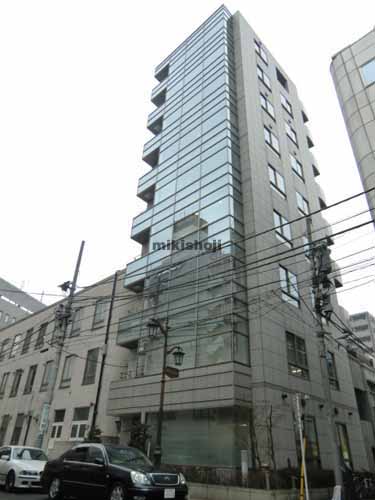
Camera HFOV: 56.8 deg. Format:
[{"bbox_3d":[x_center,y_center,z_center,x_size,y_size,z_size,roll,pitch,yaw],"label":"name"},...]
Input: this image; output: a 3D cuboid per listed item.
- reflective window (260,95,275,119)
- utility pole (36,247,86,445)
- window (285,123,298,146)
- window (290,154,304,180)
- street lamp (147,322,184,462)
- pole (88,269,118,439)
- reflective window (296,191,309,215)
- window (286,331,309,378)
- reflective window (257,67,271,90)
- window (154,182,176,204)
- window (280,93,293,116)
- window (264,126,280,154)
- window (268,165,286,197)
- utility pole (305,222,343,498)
[{"bbox_3d":[5.766,-10.197,24.816,0.150,1.600,1.830,-24,-39,37],"label":"reflective window"},{"bbox_3d":[-6.939,4.919,18.789,0.700,12.600,0.700,-24,-39,37],"label":"utility pole"},{"bbox_3d":[8.105,-8.958,26.984,0.150,1.600,1.830,-24,-39,37],"label":"window"},{"bbox_3d":[7.879,-5.834,24.927,0.150,1.486,1.795,-24,-40,37],"label":"window"},{"bbox_3d":[-0.887,5.016,11.724,0.500,5.544,1.650,-24,-40,37],"label":"street lamp"},{"bbox_3d":[-4.837,6.257,19.521,0.200,11.036,0.200,-24,-40,37],"label":"pole"},{"bbox_3d":[7.880,-3.021,23.516,0.150,1.600,1.830,-24,-39,37],"label":"reflective window"},{"bbox_3d":[4.946,4.790,15.665,0.150,1.785,1.812,-24,-40,37],"label":"window"},{"bbox_3d":[5.757,-12.924,26.149,0.150,1.534,1.828,-24,-40,37],"label":"reflective window"},{"bbox_3d":[-1.402,-3.576,21.601,1.950,1.180,0.140,-24,-39,37],"label":"window"},{"bbox_3d":[8.092,-11.756,28.361,0.150,1.502,1.817,-24,-40,37],"label":"window"},{"bbox_3d":[5.639,-7.228,23.065,0.150,1.600,1.830,-24,-39,37],"label":"window"},{"bbox_3d":[5.419,-4.120,21.018,0.150,1.430,1.845,-24,-40,37],"label":"window"},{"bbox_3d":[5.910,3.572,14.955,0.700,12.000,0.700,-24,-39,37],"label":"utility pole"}]

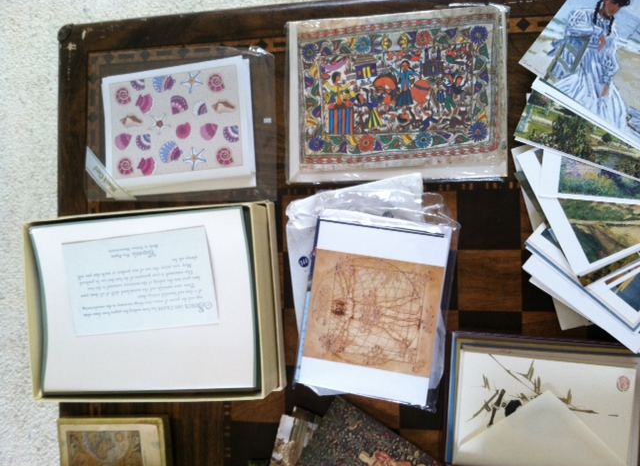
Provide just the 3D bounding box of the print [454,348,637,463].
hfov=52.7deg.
[{"bbox_3d":[0.173,0.141,0.501,0.127,0.006,0.087,3,90,12],"label":"print"}]

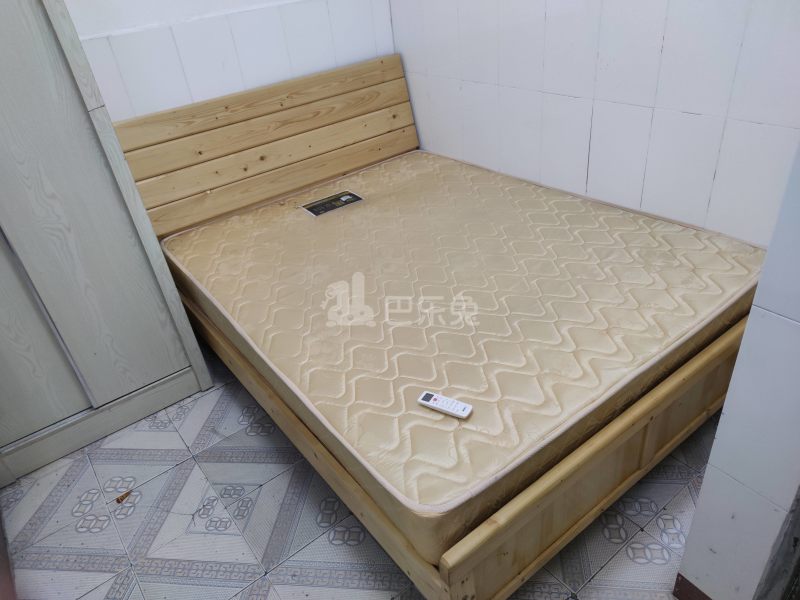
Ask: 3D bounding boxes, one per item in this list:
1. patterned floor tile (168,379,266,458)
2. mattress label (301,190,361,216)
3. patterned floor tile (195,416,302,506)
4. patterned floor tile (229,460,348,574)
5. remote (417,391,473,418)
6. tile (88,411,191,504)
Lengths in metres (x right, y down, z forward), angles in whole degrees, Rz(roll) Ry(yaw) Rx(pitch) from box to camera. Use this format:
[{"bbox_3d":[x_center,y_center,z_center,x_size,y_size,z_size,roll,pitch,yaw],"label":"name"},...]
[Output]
[{"bbox_3d":[-0.716,0.455,2.186,0.300,0.010,0.300,-26,36,-28],"label":"patterned floor tile"},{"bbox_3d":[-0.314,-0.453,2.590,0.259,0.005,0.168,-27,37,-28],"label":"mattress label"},{"bbox_3d":[-0.535,0.564,1.974,0.300,0.010,0.300,-26,36,-28],"label":"patterned floor tile"},{"bbox_3d":[-0.354,0.674,1.761,0.300,0.010,0.300,-26,36,-28],"label":"patterned floor tile"},{"bbox_3d":[0.109,0.258,1.345,0.129,0.018,0.041,13,37,29],"label":"remote"},{"bbox_3d":[-0.957,0.572,2.040,0.300,0.010,0.300,-26,36,-29],"label":"tile"}]

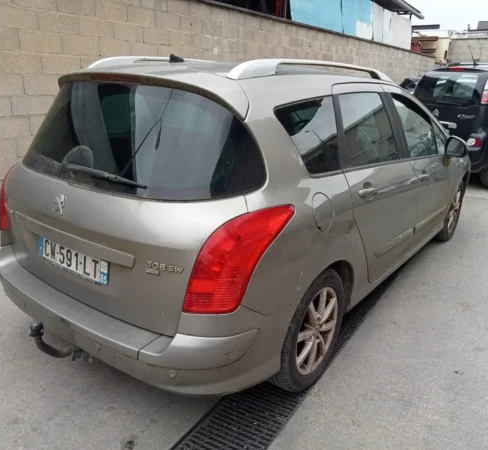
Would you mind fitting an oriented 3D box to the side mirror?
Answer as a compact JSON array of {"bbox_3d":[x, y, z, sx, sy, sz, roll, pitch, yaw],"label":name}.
[{"bbox_3d":[1.633,-0.608,3.735,0.200,0.170,0.120,13,23,34],"label":"side mirror"}]

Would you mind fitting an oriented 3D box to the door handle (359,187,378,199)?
[{"bbox_3d":[0.658,-0.174,2.575,0.050,0.050,0.230,13,16,34],"label":"door handle"}]

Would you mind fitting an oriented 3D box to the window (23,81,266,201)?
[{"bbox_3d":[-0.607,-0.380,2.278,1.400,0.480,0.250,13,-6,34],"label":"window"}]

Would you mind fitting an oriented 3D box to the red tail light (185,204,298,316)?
[{"bbox_3d":[-0.017,0.124,1.934,0.240,0.360,0.500,13,23,34],"label":"red tail light"}]

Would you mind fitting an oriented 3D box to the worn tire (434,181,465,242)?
[{"bbox_3d":[1.909,-0.174,4.621,0.220,0.630,0.630,13,23,34],"label":"worn tire"}]

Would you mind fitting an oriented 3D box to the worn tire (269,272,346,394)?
[{"bbox_3d":[0.308,0.526,2.551,0.220,0.630,0.630,13,23,34],"label":"worn tire"}]

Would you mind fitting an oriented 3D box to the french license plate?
[{"bbox_3d":[-0.787,0.158,2.202,0.520,0.110,0.015,13,15,34],"label":"french license plate"}]

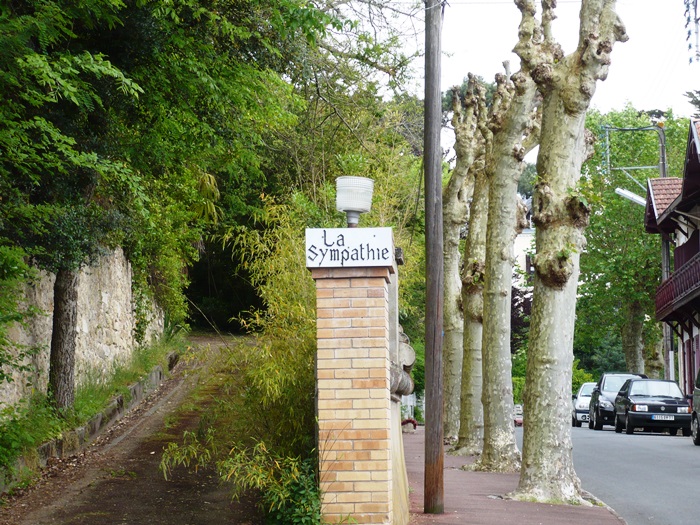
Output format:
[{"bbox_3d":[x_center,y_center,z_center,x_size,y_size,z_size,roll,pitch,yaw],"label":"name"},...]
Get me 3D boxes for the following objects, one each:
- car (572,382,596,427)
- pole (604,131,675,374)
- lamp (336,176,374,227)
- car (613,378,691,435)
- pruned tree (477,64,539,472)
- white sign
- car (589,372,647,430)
[{"bbox_3d":[7.750,4.420,65.900,1.650,1.420,3.800,1,-4,3],"label":"car"},{"bbox_3d":[9.000,0.400,66.000,2.150,9.400,0.400,-1,-5,3],"label":"pole"},{"bbox_3d":[0.036,-0.395,14.250,0.262,0.365,0.262,-1,-5,3],"label":"lamp"},{"bbox_3d":[7.500,3.610,53.000,1.600,1.350,3.750,1,-4,1],"label":"car"},{"bbox_3d":[2.114,0.074,28.500,0.850,5.500,0.850,-1,-5,3],"label":"pruned tree"},{"bbox_3d":[-0.007,-0.096,13.950,0.565,0.256,0.040,-1,-5,3],"label":"white sign"},{"bbox_3d":[7.600,3.830,58.500,1.790,1.600,4.300,0,-4,3],"label":"car"}]

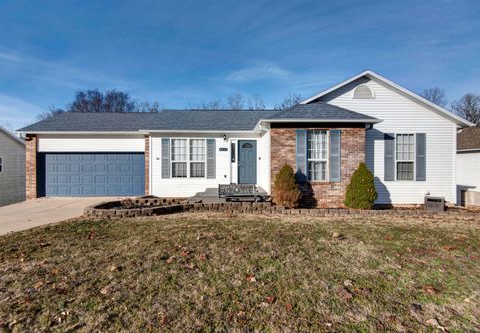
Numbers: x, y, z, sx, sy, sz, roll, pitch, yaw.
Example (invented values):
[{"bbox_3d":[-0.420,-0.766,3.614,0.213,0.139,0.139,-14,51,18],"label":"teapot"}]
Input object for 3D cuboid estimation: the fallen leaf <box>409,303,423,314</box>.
[{"bbox_3d":[1.792,1.450,2.268,0.126,0.035,0.118,0,0,0],"label":"fallen leaf"}]

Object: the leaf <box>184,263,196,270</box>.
[{"bbox_3d":[-0.718,1.450,3.220,0.153,0.035,0.154,0,0,0],"label":"leaf"}]

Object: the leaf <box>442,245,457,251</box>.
[{"bbox_3d":[3.750,1.450,3.976,0.221,0.035,0.169,0,0,0],"label":"leaf"}]

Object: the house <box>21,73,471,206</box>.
[{"bbox_3d":[-0.650,-1.050,12.800,19.000,5.200,10.200,0,0,0],"label":"house"}]

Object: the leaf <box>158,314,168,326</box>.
[{"bbox_3d":[-0.720,1.450,2.091,0.083,0.036,0.095,0,0,0],"label":"leaf"}]

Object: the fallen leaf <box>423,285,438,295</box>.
[{"bbox_3d":[2.246,1.450,2.618,0.166,0.035,0.128,0,0,0],"label":"fallen leaf"}]

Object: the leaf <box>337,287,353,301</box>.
[{"bbox_3d":[1.193,1.450,2.536,0.161,0.038,0.185,0,0,0],"label":"leaf"}]

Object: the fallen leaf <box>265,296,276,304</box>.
[{"bbox_3d":[0.330,1.450,2.403,0.114,0.026,0.086,0,0,0],"label":"fallen leaf"}]

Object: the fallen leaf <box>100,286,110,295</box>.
[{"bbox_3d":[-1.573,1.450,2.597,0.103,0.035,0.088,0,0,0],"label":"fallen leaf"}]

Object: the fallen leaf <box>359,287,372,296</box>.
[{"bbox_3d":[1.456,1.450,2.576,0.143,0.035,0.123,0,0,0],"label":"fallen leaf"}]

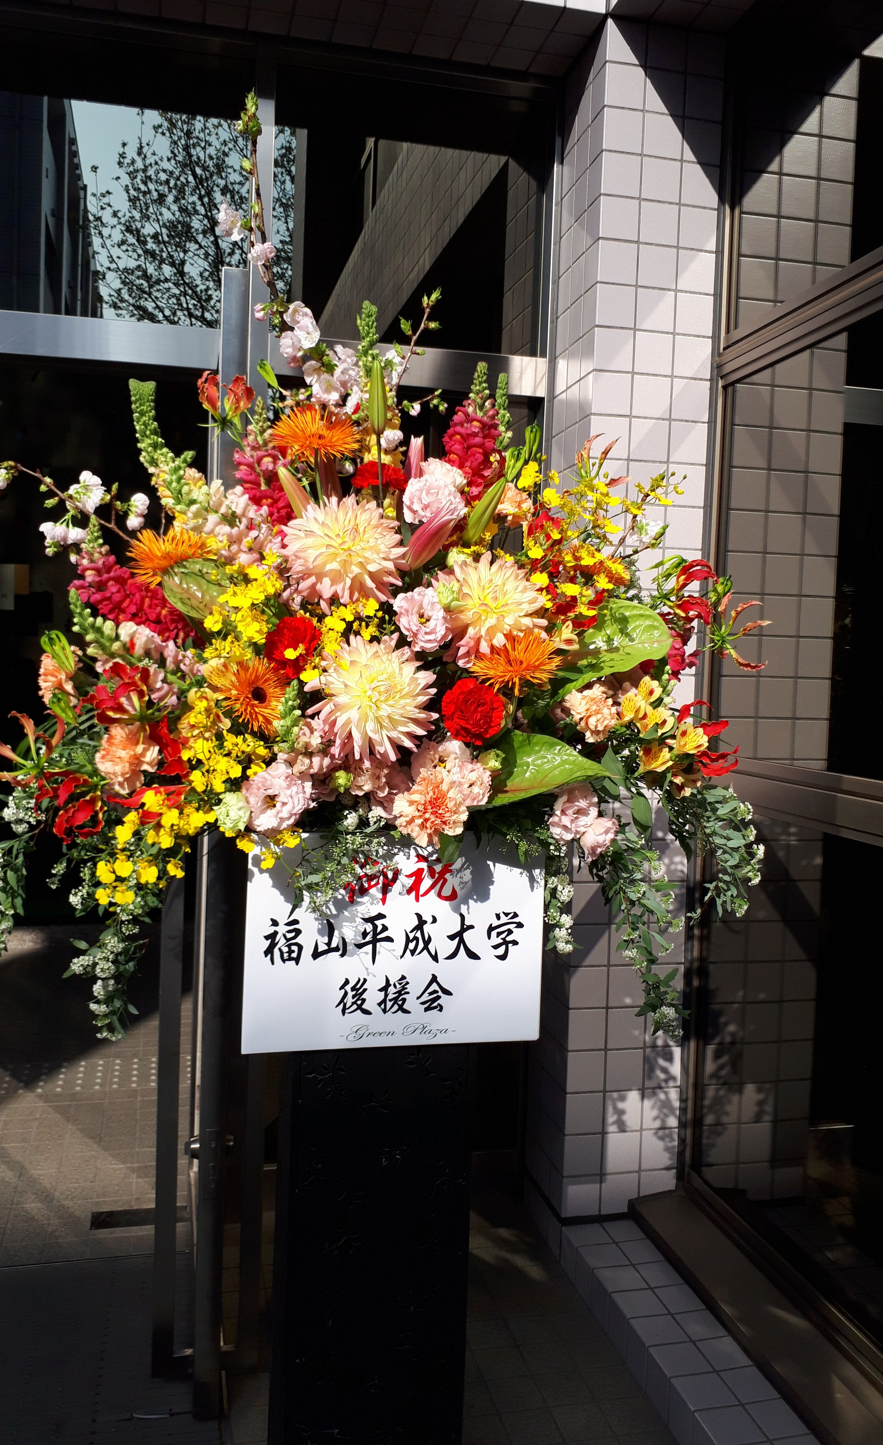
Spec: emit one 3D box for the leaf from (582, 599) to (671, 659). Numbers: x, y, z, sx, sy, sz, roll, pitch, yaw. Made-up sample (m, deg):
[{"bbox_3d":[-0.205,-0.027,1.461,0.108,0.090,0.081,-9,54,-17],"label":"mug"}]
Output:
[{"bbox_3d":[0.233,-0.118,1.420,0.120,0.035,0.085,-5,45,-1],"label":"leaf"}]

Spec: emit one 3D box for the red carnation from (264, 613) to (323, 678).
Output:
[{"bbox_3d":[-0.182,-0.093,1.380,0.069,0.076,0.055,2,-12,3],"label":"red carnation"}]

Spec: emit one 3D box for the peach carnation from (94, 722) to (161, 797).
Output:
[{"bbox_3d":[-0.400,0.047,1.435,0.083,0.088,0.065,2,-8,12],"label":"peach carnation"}]

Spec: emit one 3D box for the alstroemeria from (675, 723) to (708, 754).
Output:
[{"bbox_3d":[0.333,0.022,1.500,0.045,0.044,0.048,1,-12,-21],"label":"alstroemeria"}]

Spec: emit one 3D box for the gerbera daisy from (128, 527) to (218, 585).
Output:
[{"bbox_3d":[-0.343,-0.210,1.440,0.112,0.105,0.050,3,-38,13],"label":"gerbera daisy"}]

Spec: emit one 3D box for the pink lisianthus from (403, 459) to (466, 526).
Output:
[{"bbox_3d":[-0.008,-0.260,1.275,0.070,0.074,0.058,2,2,-3],"label":"pink lisianthus"}]

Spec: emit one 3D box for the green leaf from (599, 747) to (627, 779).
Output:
[{"bbox_3d":[0.205,0.048,1.350,0.033,0.038,0.020,2,2,-6],"label":"green leaf"}]

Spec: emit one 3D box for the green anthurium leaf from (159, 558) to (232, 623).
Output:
[{"bbox_3d":[-0.327,-0.178,1.510,0.100,0.090,0.040,2,-24,7],"label":"green anthurium leaf"}]

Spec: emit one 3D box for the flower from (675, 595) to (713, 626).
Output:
[{"bbox_3d":[0.363,-0.161,1.620,0.055,0.045,0.045,1,-6,-11],"label":"flower"}]

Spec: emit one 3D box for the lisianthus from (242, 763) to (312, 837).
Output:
[{"bbox_3d":[-0.201,0.094,1.375,0.082,0.087,0.058,2,-9,2],"label":"lisianthus"}]

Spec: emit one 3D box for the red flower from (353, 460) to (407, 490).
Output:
[{"bbox_3d":[-0.085,-0.343,1.560,0.076,0.048,0.070,2,2,-2],"label":"red flower"}]

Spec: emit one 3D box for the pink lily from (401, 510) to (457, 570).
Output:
[{"bbox_3d":[-0.012,-0.201,1.240,0.028,0.092,0.028,42,15,-4],"label":"pink lily"}]

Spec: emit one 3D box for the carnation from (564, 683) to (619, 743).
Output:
[{"bbox_3d":[0.189,-0.013,1.420,0.069,0.073,0.055,2,-12,-7],"label":"carnation"}]

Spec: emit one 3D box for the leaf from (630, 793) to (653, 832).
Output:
[{"bbox_3d":[0.273,0.123,1.540,0.033,0.054,0.020,1,-6,-11],"label":"leaf"}]

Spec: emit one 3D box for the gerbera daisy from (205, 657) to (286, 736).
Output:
[{"bbox_3d":[-0.254,-0.035,1.480,0.105,0.105,0.045,2,-6,3],"label":"gerbera daisy"}]

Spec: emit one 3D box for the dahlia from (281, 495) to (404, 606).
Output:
[{"bbox_3d":[-0.122,-0.212,1.390,0.151,0.143,0.085,2,-16,-2],"label":"dahlia"}]

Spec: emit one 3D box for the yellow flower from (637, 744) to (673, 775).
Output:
[{"bbox_3d":[0.258,0.044,1.360,0.042,0.039,0.038,1,3,-21],"label":"yellow flower"}]

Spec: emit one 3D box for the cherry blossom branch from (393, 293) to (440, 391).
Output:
[{"bbox_3d":[-0.036,-0.541,1.600,0.068,0.140,0.050,2,2,0],"label":"cherry blossom branch"}]

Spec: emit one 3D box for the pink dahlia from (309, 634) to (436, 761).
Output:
[{"bbox_3d":[-0.090,-0.032,1.470,0.163,0.163,0.090,2,-15,-4],"label":"pink dahlia"}]

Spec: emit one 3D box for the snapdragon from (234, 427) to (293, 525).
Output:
[{"bbox_3d":[-0.246,-0.341,1.560,0.078,0.138,0.070,-7,2,5],"label":"snapdragon"}]

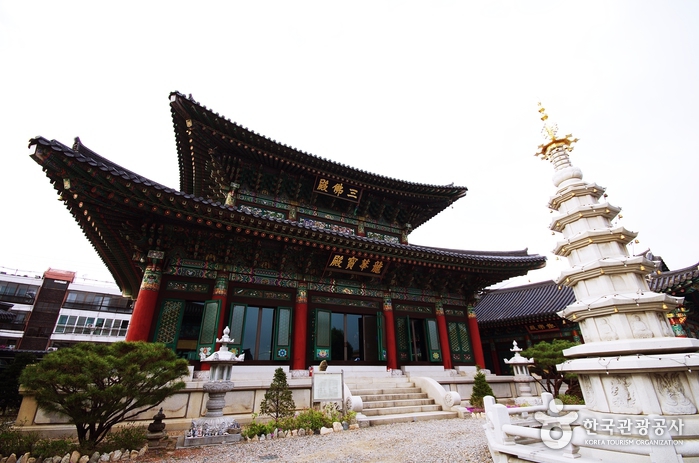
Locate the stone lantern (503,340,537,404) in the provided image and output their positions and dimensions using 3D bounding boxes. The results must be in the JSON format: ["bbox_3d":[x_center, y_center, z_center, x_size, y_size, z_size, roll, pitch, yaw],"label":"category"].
[{"bbox_3d":[8.000,6.516,13.479,1.200,2.740,1.200,11,-28,-23],"label":"stone lantern"}]

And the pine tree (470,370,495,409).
[{"bbox_3d":[6.015,7.049,13.211,1.150,1.630,1.150,11,-28,-23],"label":"pine tree"}]

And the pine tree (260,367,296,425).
[{"bbox_3d":[-2.316,5.458,9.797,1.170,1.620,1.170,11,-28,-23],"label":"pine tree"}]

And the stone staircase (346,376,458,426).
[{"bbox_3d":[1.846,6.463,11.339,4.350,1.370,2.400,11,-28,-23],"label":"stone staircase"}]

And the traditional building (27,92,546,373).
[{"bbox_3d":[-2.174,2.349,22.479,27.100,15.700,17.500,11,-28,-23],"label":"traditional building"}]

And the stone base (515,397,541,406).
[{"bbox_3d":[8.010,7.589,12.963,1.150,0.420,1.150,11,-28,-23],"label":"stone base"}]

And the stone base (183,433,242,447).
[{"bbox_3d":[-3.651,5.459,7.768,1.300,0.170,1.300,11,-28,-23],"label":"stone base"}]

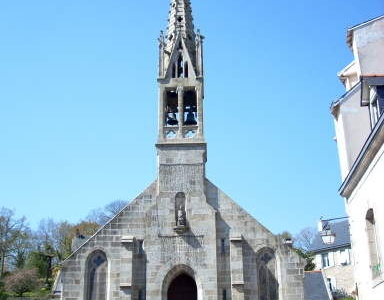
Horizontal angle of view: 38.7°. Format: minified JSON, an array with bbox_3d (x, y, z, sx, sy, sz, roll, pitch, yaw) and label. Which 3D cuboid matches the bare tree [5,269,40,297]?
[{"bbox_3d":[-15.704,12.290,50.709,3.100,2.500,3.000,-1,-17,0],"label":"bare tree"}]

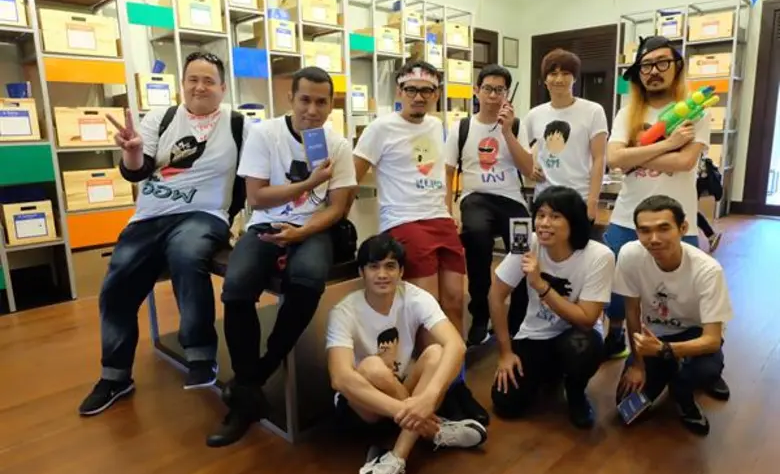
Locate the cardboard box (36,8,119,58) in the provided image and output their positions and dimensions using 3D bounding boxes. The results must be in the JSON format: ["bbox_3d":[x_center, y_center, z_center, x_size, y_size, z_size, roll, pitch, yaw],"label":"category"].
[{"bbox_3d":[-2.629,-1.643,4.310,0.518,0.312,0.460,-12,15,-44],"label":"cardboard box"}]

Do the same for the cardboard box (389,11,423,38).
[{"bbox_3d":[0.184,-2.793,6.871,0.307,0.305,0.330,-12,15,-44],"label":"cardboard box"}]

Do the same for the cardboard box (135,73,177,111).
[{"bbox_3d":[-2.171,-1.293,4.713,0.372,0.316,0.310,9,15,44],"label":"cardboard box"}]

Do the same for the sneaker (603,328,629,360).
[{"bbox_3d":[1.211,0.614,2.910,0.280,0.125,0.105,-8,13,-31],"label":"sneaker"}]

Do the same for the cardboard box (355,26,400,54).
[{"bbox_3d":[-0.160,-2.468,6.635,0.385,0.282,0.410,-12,15,-44],"label":"cardboard box"}]

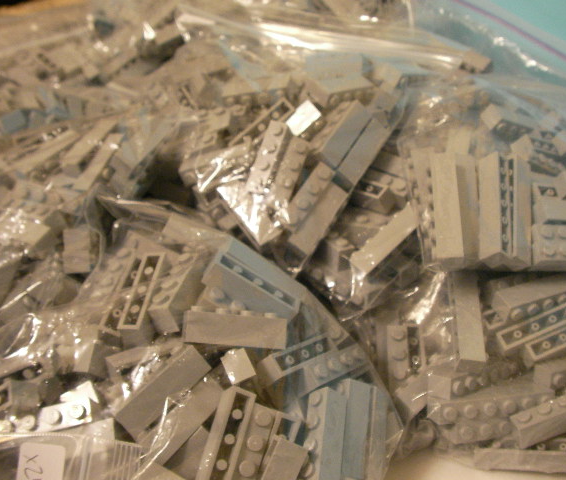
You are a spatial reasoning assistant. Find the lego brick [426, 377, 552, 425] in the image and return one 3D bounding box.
[{"bbox_3d":[0.080,0.063,0.269,0.048,0.008,0.011,-3,1,-14],"label":"lego brick"}]

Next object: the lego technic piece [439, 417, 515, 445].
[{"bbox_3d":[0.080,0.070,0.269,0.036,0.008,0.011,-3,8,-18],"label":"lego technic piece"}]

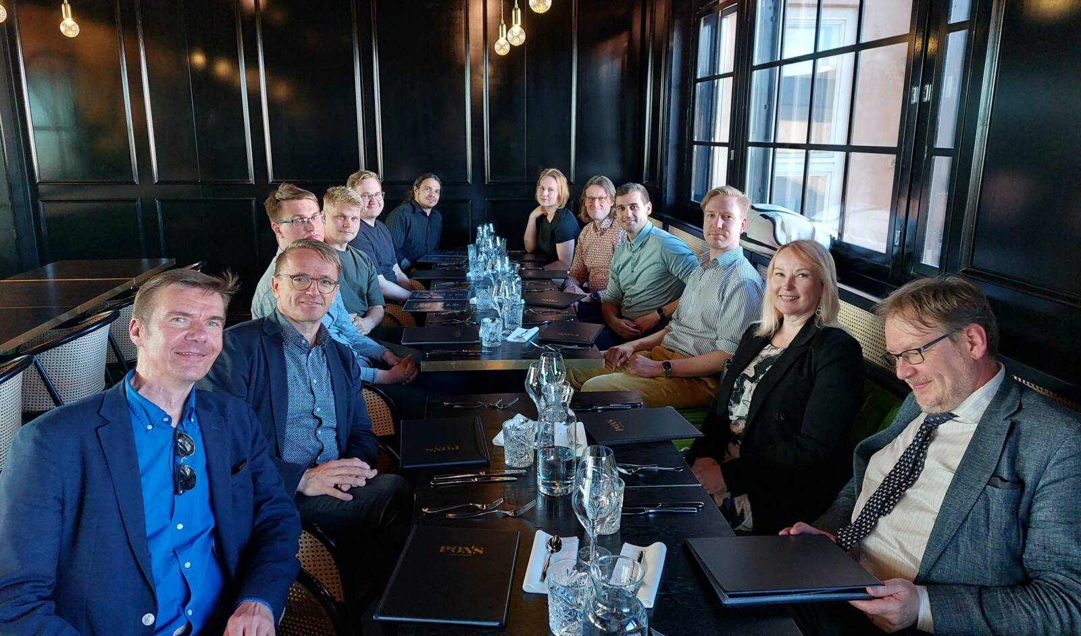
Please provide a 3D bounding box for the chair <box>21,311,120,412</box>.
[{"bbox_3d":[-2.217,0.448,3.233,0.560,0.780,0.570,-2,14,-7],"label":"chair"}]

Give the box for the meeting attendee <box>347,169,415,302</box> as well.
[{"bbox_3d":[-0.770,-0.069,3.900,0.750,1.370,0.540,10,17,34],"label":"meeting attendee"}]

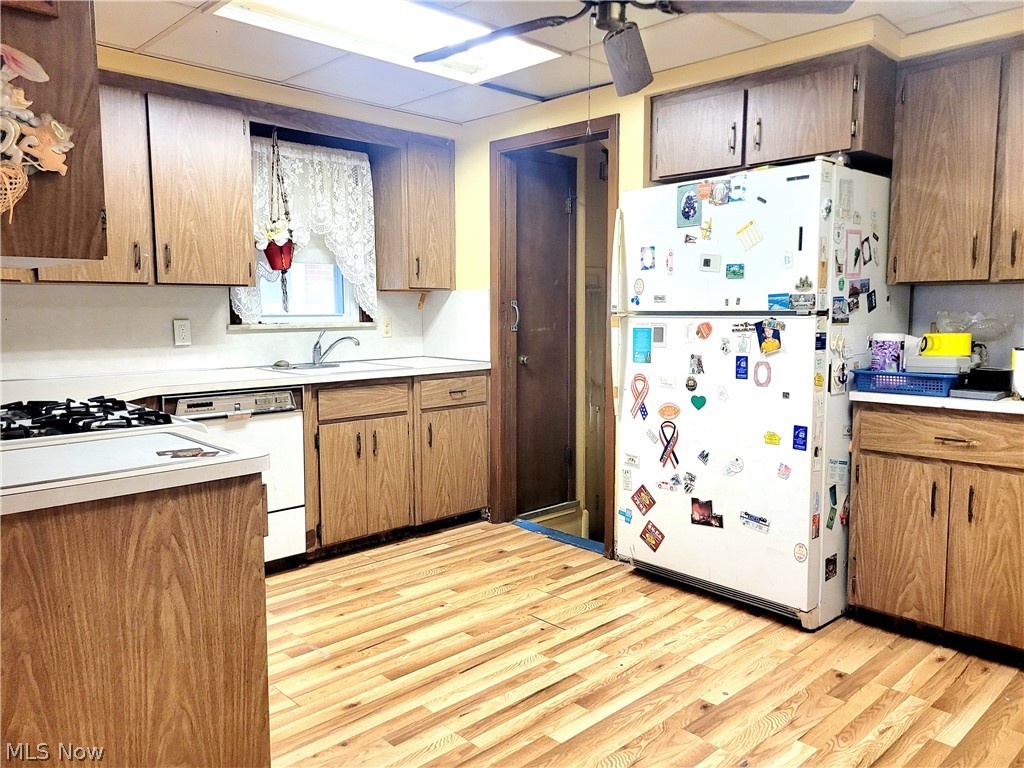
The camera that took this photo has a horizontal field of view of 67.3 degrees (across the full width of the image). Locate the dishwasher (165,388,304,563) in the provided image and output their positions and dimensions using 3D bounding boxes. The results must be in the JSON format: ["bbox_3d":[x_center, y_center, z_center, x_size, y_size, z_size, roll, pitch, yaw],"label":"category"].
[{"bbox_3d":[-1.373,0.404,3.522,0.612,0.787,0.600,-6,8,-43],"label":"dishwasher"}]

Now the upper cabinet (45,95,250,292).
[{"bbox_3d":[-1.630,-0.846,3.375,0.889,0.827,0.318,-6,8,-43],"label":"upper cabinet"}]

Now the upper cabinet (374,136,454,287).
[{"bbox_3d":[-0.550,-0.957,4.406,0.327,0.842,0.315,-6,8,-43],"label":"upper cabinet"}]

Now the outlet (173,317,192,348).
[{"bbox_3d":[-1.580,-0.245,3.697,0.070,0.114,0.010,-6,8,-43],"label":"outlet"}]

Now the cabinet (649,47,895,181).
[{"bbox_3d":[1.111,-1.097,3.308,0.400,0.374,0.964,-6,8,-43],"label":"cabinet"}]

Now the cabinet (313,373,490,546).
[{"bbox_3d":[-0.735,0.344,4.144,1.125,0.811,0.620,-6,8,-43],"label":"cabinet"}]

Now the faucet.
[{"bbox_3d":[-0.927,-0.183,4.009,0.270,0.180,0.060,1,6,11],"label":"faucet"}]

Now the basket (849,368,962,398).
[{"bbox_3d":[1.461,-0.012,2.821,0.245,0.074,0.365,-6,8,-43],"label":"basket"}]

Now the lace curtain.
[{"bbox_3d":[-1.084,-0.785,4.059,0.840,0.935,0.060,-6,8,-43],"label":"lace curtain"}]

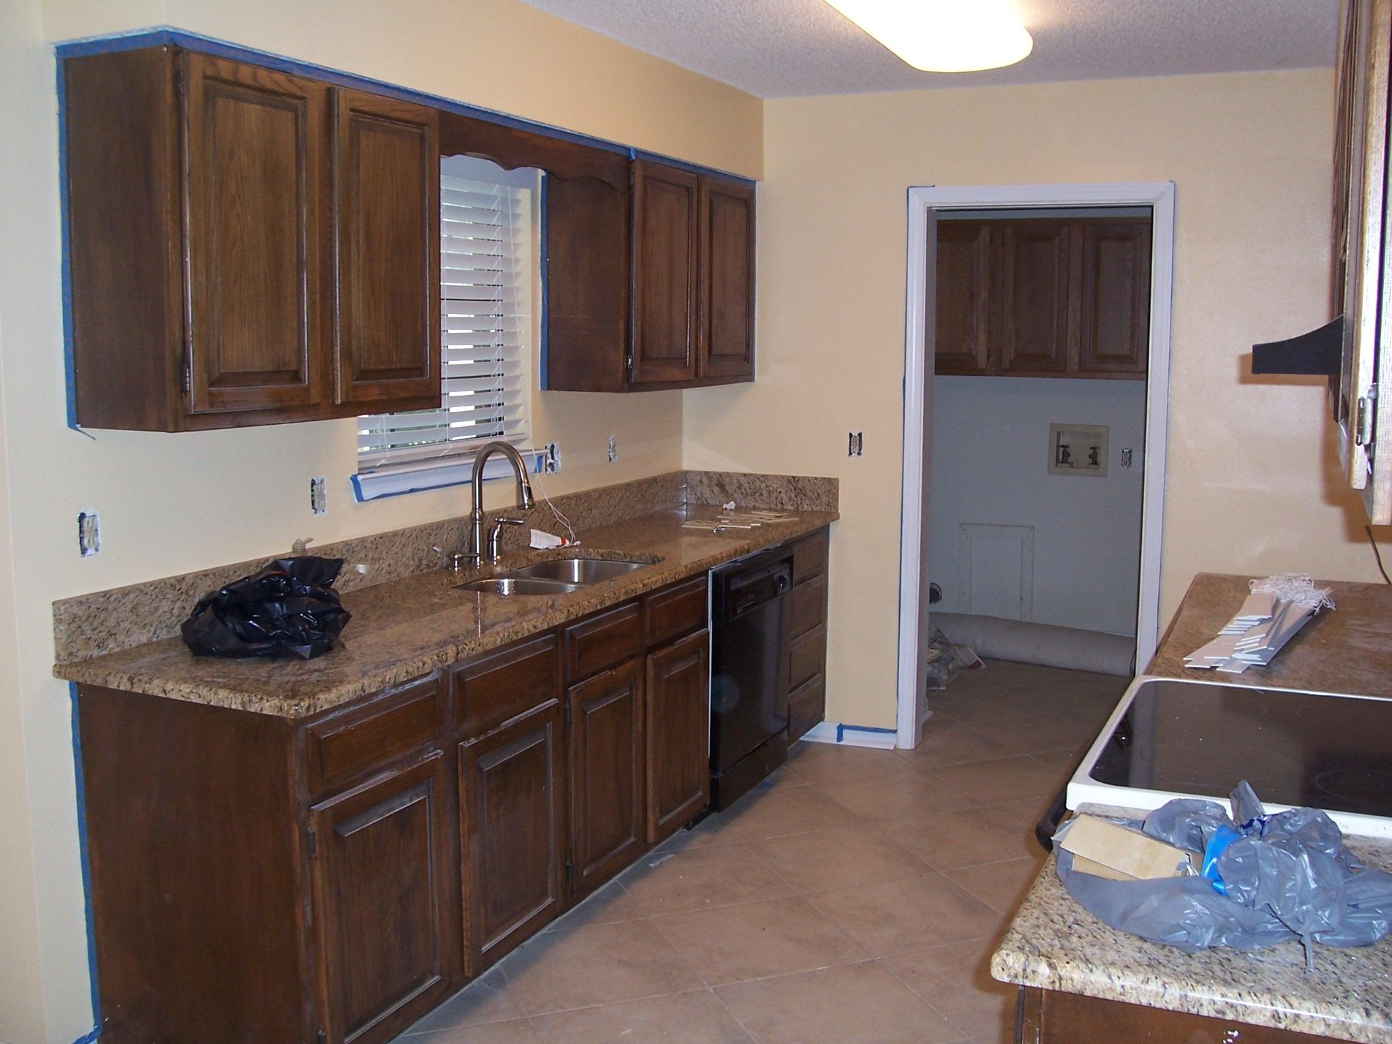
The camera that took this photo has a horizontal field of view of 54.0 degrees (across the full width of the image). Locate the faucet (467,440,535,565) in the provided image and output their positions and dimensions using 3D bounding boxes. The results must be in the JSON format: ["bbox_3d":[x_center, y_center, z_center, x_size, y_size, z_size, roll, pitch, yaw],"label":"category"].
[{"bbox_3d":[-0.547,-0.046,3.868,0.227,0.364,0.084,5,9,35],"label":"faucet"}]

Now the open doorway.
[{"bbox_3d":[1.219,-0.153,4.925,0.941,2.096,0.138,4,8,25],"label":"open doorway"}]

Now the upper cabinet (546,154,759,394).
[{"bbox_3d":[-0.126,-0.863,4.809,0.324,0.772,1.062,4,8,25],"label":"upper cabinet"}]

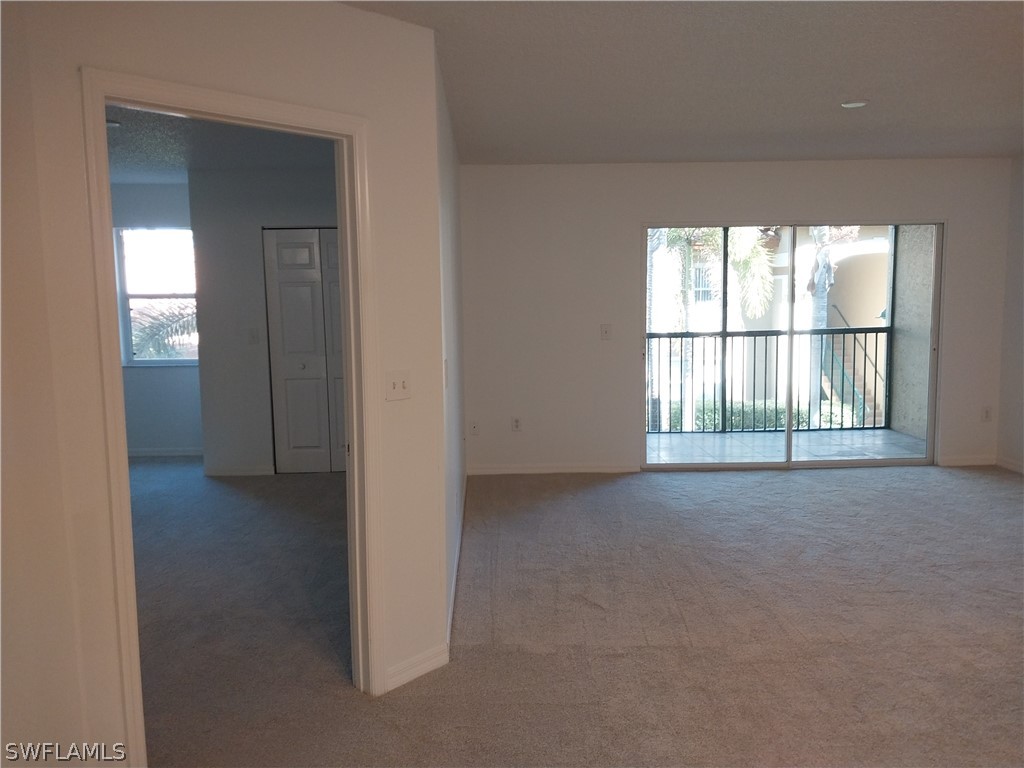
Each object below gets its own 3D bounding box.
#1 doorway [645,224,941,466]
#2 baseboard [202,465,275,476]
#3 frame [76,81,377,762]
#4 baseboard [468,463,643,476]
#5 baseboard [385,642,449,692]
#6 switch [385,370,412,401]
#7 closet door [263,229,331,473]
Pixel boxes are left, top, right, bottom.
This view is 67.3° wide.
[{"bbox_3d":[2.317,-0.294,6.439,2.456,2.025,0.120,-1,6,0],"label":"doorway"},{"bbox_3d":[-2.322,0.738,6.579,0.597,0.083,0.014,-1,6,0],"label":"baseboard"},{"bbox_3d":[-0.852,0.156,2.498,0.140,2.077,0.895,5,9,44],"label":"frame"},{"bbox_3d":[0.354,0.708,6.476,1.460,0.083,0.014,-1,6,0],"label":"baseboard"},{"bbox_3d":[-0.368,1.098,2.993,0.014,0.083,0.318,5,9,44],"label":"baseboard"},{"bbox_3d":[-0.418,0.006,2.831,0.015,0.115,0.115,5,9,44],"label":"switch"},{"bbox_3d":[-1.799,-0.255,6.494,0.459,2.035,0.035,-1,6,0],"label":"closet door"}]

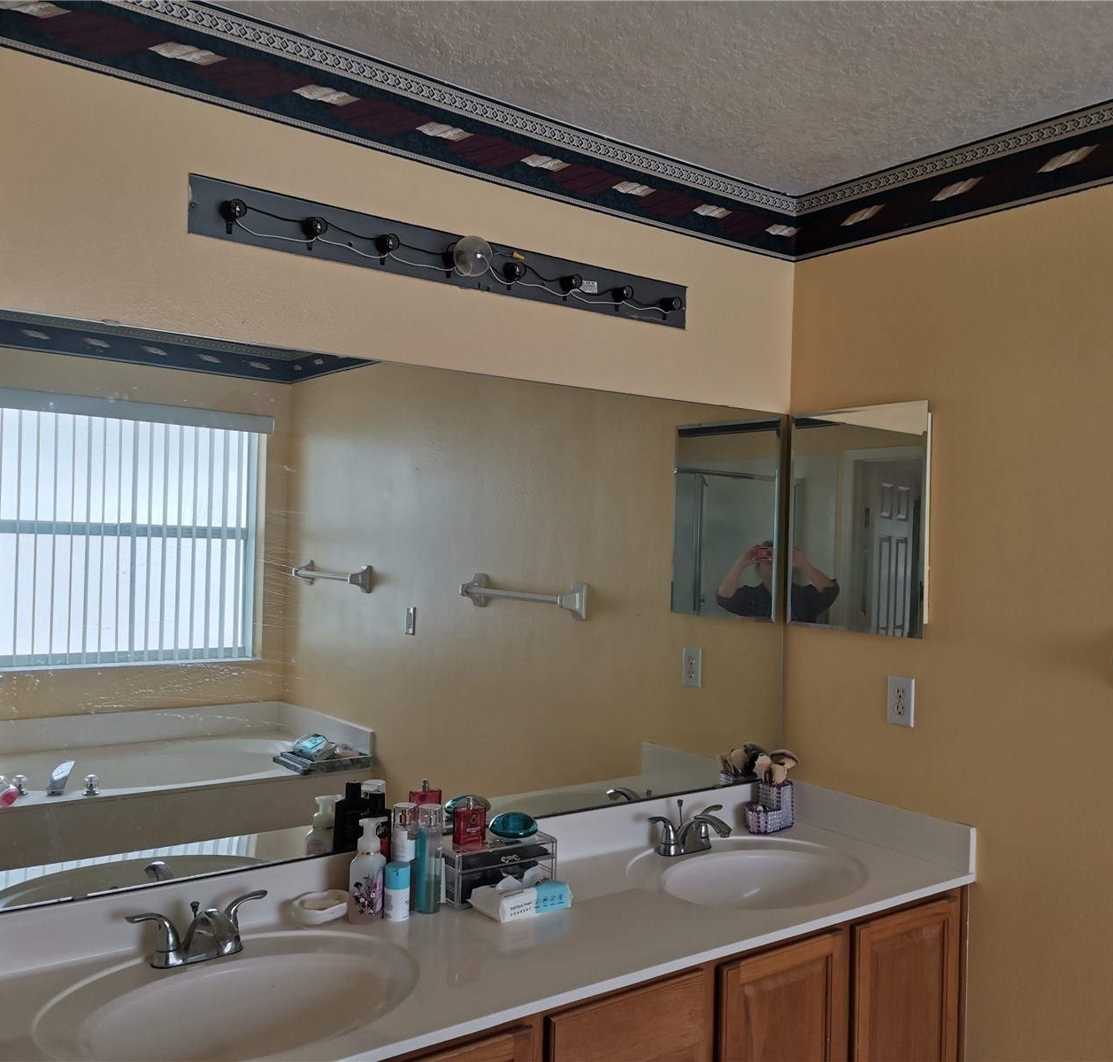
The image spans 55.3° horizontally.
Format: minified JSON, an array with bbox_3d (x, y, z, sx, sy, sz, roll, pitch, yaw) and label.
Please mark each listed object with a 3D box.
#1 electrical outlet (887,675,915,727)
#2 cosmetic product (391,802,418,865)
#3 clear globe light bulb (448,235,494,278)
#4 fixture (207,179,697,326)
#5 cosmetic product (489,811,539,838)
[{"bbox_3d":[0.821,0.406,2.540,0.008,0.114,0.071,2,-1,-37],"label":"electrical outlet"},{"bbox_3d":[-0.294,0.630,2.060,0.047,0.196,0.047,2,-1,-37],"label":"cosmetic product"},{"bbox_3d":[-0.172,-0.549,2.131,0.080,0.080,0.100,2,-1,-37],"label":"clear globe light bulb"},{"bbox_3d":[-0.149,-0.562,2.224,1.215,0.107,0.055,2,-1,-37],"label":"fixture"},{"bbox_3d":[-0.087,0.611,2.205,0.109,0.050,0.080,2,-1,-37],"label":"cosmetic product"}]

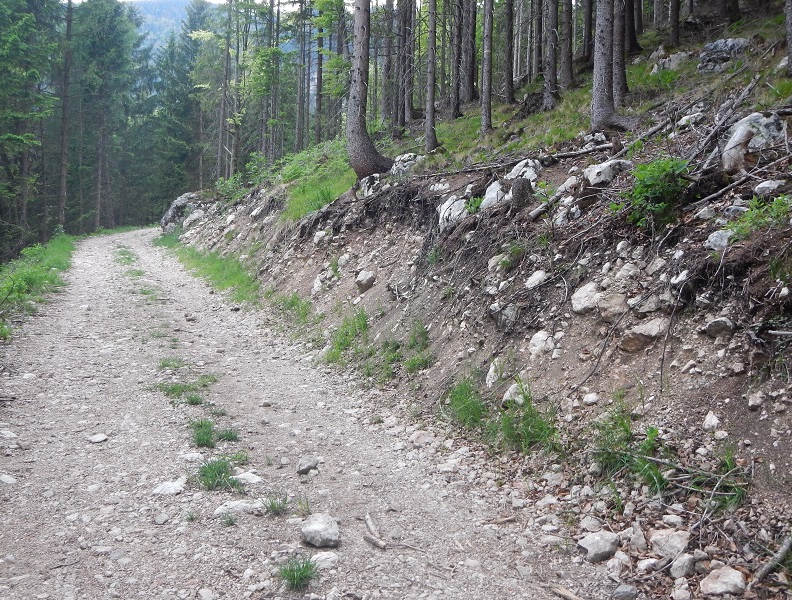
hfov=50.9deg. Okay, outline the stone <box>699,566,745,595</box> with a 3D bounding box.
[{"bbox_3d":[1.372,1.177,3.489,0.177,0.096,0.124,2,1,22],"label":"stone"}]

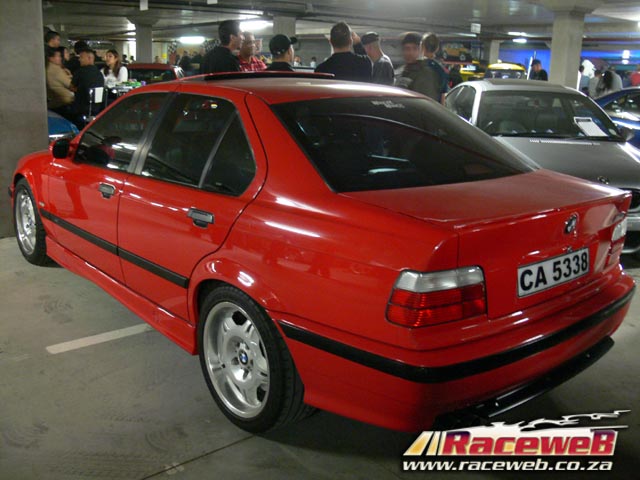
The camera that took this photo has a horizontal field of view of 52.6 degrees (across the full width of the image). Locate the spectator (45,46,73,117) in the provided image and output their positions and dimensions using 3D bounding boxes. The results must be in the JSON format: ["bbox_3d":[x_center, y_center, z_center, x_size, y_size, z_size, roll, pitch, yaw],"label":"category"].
[{"bbox_3d":[-3.482,-1.835,8.551,0.570,1.300,0.520,4,15,6],"label":"spectator"}]

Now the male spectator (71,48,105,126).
[{"bbox_3d":[-3.103,-1.848,8.716,0.640,1.380,0.500,14,19,39],"label":"male spectator"}]

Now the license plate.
[{"bbox_3d":[0.876,0.117,2.398,0.496,0.104,0.015,-10,8,-40],"label":"license plate"}]

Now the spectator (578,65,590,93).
[{"bbox_3d":[7.302,-3.998,18.218,0.500,1.740,0.320,-1,15,-12],"label":"spectator"}]

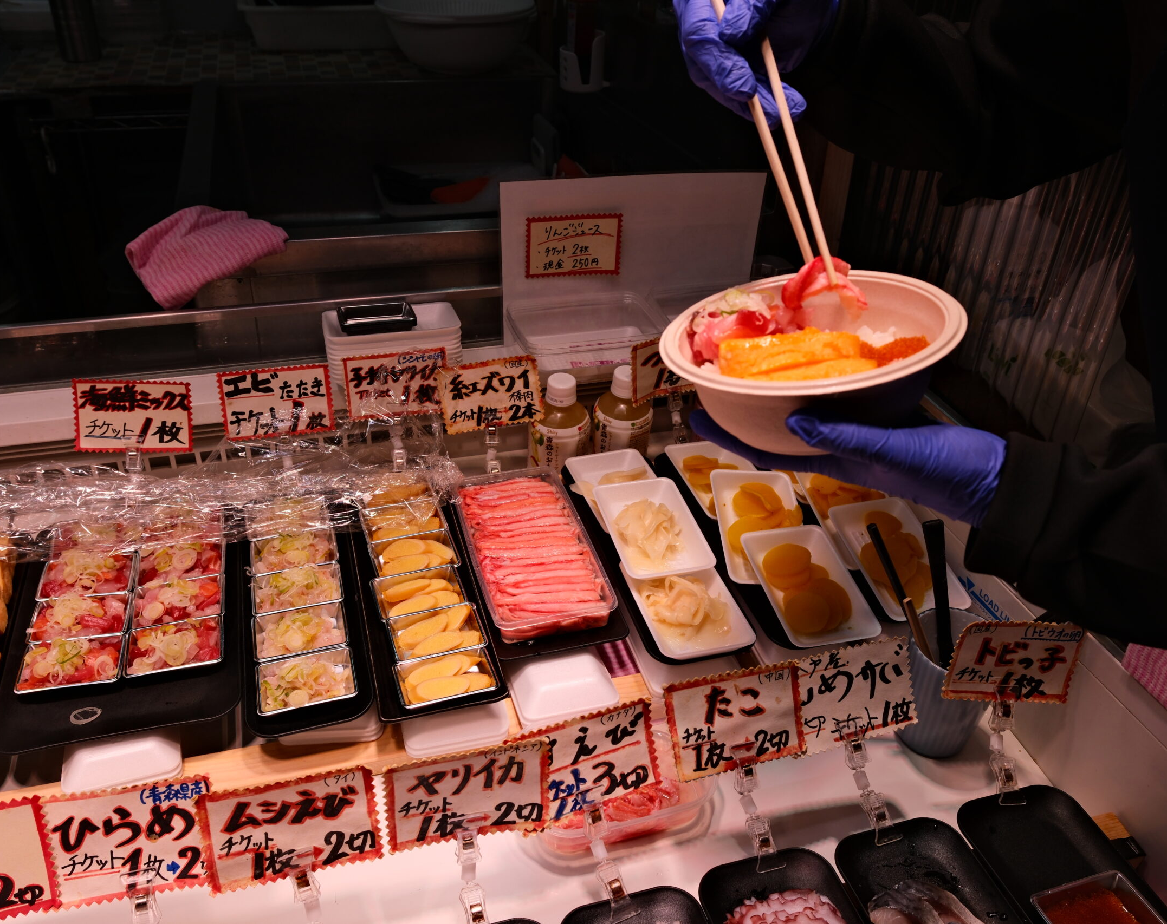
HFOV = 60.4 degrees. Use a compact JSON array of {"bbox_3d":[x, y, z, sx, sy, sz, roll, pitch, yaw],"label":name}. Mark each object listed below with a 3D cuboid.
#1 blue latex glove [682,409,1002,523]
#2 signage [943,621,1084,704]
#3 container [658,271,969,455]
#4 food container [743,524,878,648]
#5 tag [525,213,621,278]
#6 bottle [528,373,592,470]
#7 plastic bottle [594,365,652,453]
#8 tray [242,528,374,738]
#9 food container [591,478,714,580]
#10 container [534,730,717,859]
[{"bbox_3d":[0.164,-0.005,0.650,0.195,0.070,0.095,13,35,15],"label":"blue latex glove"},{"bbox_3d":[0.314,0.147,0.730,0.094,0.063,0.003,3,19,-8],"label":"signage"},{"bbox_3d":[0.149,-0.060,0.651,0.190,0.064,0.190,-10,28,5],"label":"container"},{"bbox_3d":[0.185,0.110,0.838,0.077,0.026,0.138,-7,32,-7],"label":"food container"},{"bbox_3d":[-0.009,-0.228,1.060,0.102,0.067,0.003,-4,32,-8],"label":"tag"},{"bbox_3d":[-0.024,-0.018,1.036,0.063,0.150,0.063,2,33,-2],"label":"bottle"},{"bbox_3d":[0.042,-0.027,1.056,0.063,0.150,0.063,2,33,-2],"label":"plastic bottle"},{"bbox_3d":[-0.231,0.122,0.817,0.097,0.019,0.288,-7,34,-15],"label":"tray"},{"bbox_3d":[0.060,0.066,0.878,0.077,0.026,0.138,-7,32,-10],"label":"food container"},{"bbox_3d":[0.026,0.244,0.740,0.137,0.042,0.082,-7,34,-15],"label":"container"}]

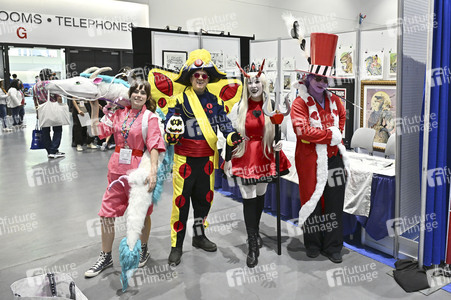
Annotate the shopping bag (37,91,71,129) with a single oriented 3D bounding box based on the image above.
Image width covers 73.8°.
[{"bbox_3d":[-3.270,-0.775,5.750,0.540,0.670,0.160,-4,10,-22],"label":"shopping bag"}]

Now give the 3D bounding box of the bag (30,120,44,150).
[{"bbox_3d":[-3.650,-0.295,5.880,0.260,0.560,0.100,-3,9,-18],"label":"bag"}]

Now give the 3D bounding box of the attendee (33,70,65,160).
[{"bbox_3d":[-3.531,-0.709,6.000,0.570,1.750,0.430,7,12,37],"label":"attendee"}]

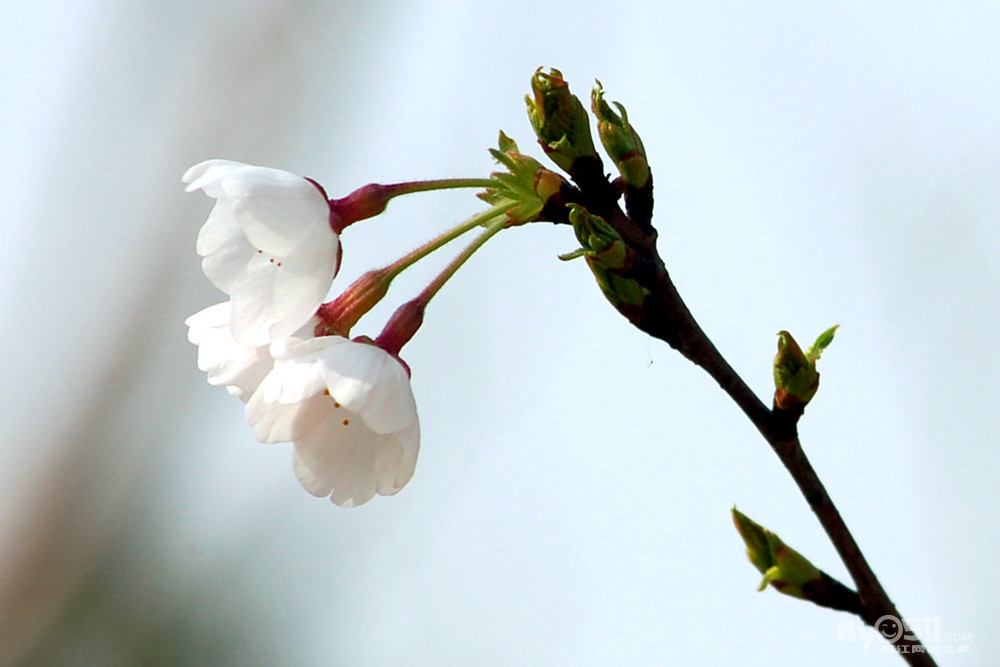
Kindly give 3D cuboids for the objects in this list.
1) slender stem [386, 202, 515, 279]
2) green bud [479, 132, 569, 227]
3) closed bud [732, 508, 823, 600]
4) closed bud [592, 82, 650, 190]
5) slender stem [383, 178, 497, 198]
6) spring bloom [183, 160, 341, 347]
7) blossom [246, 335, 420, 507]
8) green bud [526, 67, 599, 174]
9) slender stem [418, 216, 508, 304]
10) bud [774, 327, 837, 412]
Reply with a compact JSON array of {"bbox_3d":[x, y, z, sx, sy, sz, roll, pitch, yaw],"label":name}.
[{"bbox_3d":[-0.007,-0.015,1.330,0.023,0.003,0.002,-28,0,0],"label":"slender stem"},{"bbox_3d":[0.003,-0.022,1.330,0.012,0.015,0.012,18,0,0],"label":"green bud"},{"bbox_3d":[0.040,0.034,1.330,0.018,0.009,0.009,44,0,0],"label":"closed bud"},{"bbox_3d":[0.018,-0.030,1.330,0.005,0.018,0.005,-22,0,0],"label":"closed bud"},{"bbox_3d":[-0.009,-0.022,1.330,0.017,0.003,0.001,-3,0,0],"label":"slender stem"},{"bbox_3d":[-0.036,-0.012,1.328,0.016,0.024,0.024,-25,10,-34],"label":"spring bloom"},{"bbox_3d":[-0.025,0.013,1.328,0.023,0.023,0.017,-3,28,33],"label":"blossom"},{"bbox_3d":[0.009,-0.033,1.330,0.008,0.017,0.008,-20,0,0],"label":"green bud"},{"bbox_3d":[-0.005,-0.011,1.330,0.019,0.003,0.002,-44,0,0],"label":"slender stem"},{"bbox_3d":[0.047,0.005,1.330,0.010,0.013,0.006,0,0,0],"label":"bud"}]

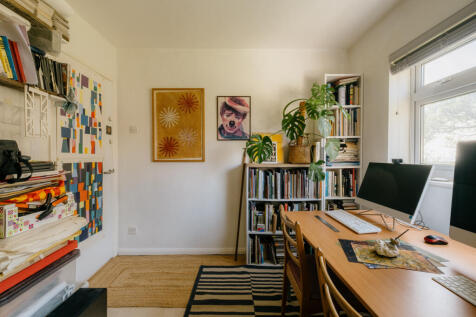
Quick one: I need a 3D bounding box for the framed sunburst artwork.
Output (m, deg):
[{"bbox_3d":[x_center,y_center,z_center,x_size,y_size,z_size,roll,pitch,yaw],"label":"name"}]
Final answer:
[{"bbox_3d":[-0.695,-0.393,2.312,0.612,0.855,0.026,0,0,-1],"label":"framed sunburst artwork"}]

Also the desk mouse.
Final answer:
[{"bbox_3d":[1.072,0.435,1.077,0.102,0.036,0.062,0,0,10],"label":"desk mouse"}]

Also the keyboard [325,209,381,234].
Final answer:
[{"bbox_3d":[0.785,0.438,1.411,0.142,0.024,0.445,0,0,-1],"label":"keyboard"}]

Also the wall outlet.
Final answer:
[{"bbox_3d":[-1.239,0.847,2.320,0.089,0.088,0.012,0,0,-1],"label":"wall outlet"}]

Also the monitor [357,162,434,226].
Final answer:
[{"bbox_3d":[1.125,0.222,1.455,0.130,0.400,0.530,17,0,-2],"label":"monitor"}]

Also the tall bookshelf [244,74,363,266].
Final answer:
[{"bbox_3d":[0.692,0.121,2.215,1.220,2.020,0.265,0,0,-1],"label":"tall bookshelf"}]

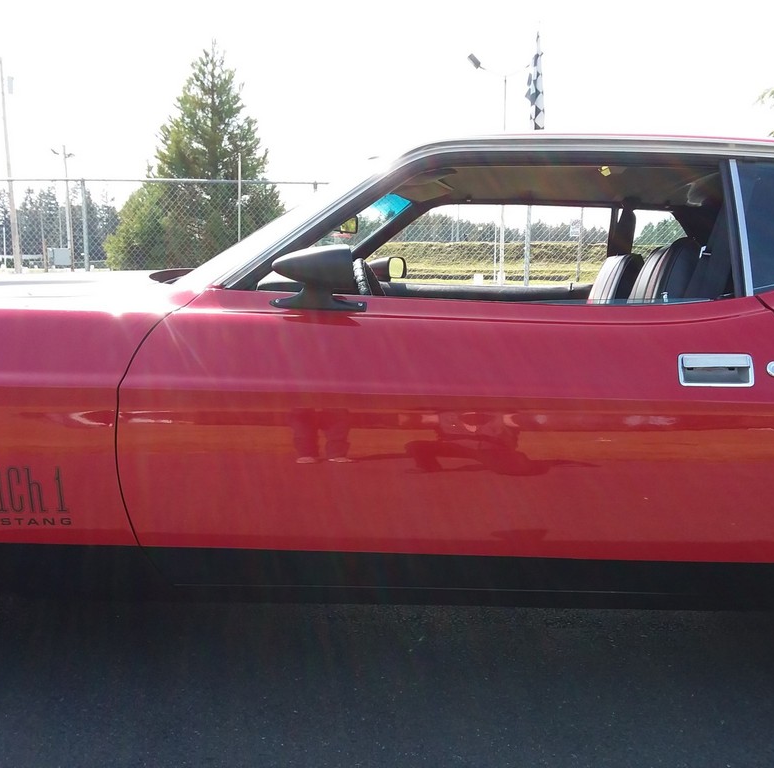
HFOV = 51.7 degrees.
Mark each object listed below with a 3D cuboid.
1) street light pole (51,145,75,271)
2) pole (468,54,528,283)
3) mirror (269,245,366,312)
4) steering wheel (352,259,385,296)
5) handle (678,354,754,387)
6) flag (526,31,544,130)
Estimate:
[{"bbox_3d":[-16.938,-9.087,42.101,1.200,6.839,0.350,0,9,0],"label":"street light pole"},{"bbox_3d":[3.466,-6.092,23.339,2.100,6.725,0.350,0,9,0],"label":"pole"},{"bbox_3d":[-0.135,-0.205,1.555,0.184,0.129,0.125,0,9,2],"label":"mirror"},{"bbox_3d":[0.000,-0.147,2.106,0.100,0.385,0.385,-20,8,5],"label":"steering wheel"},{"bbox_3d":[0.628,-0.026,1.528,0.143,0.060,0.035,0,9,2],"label":"handle"},{"bbox_3d":[1.613,-3.242,8.703,0.220,1.140,0.170,0,9,0],"label":"flag"}]

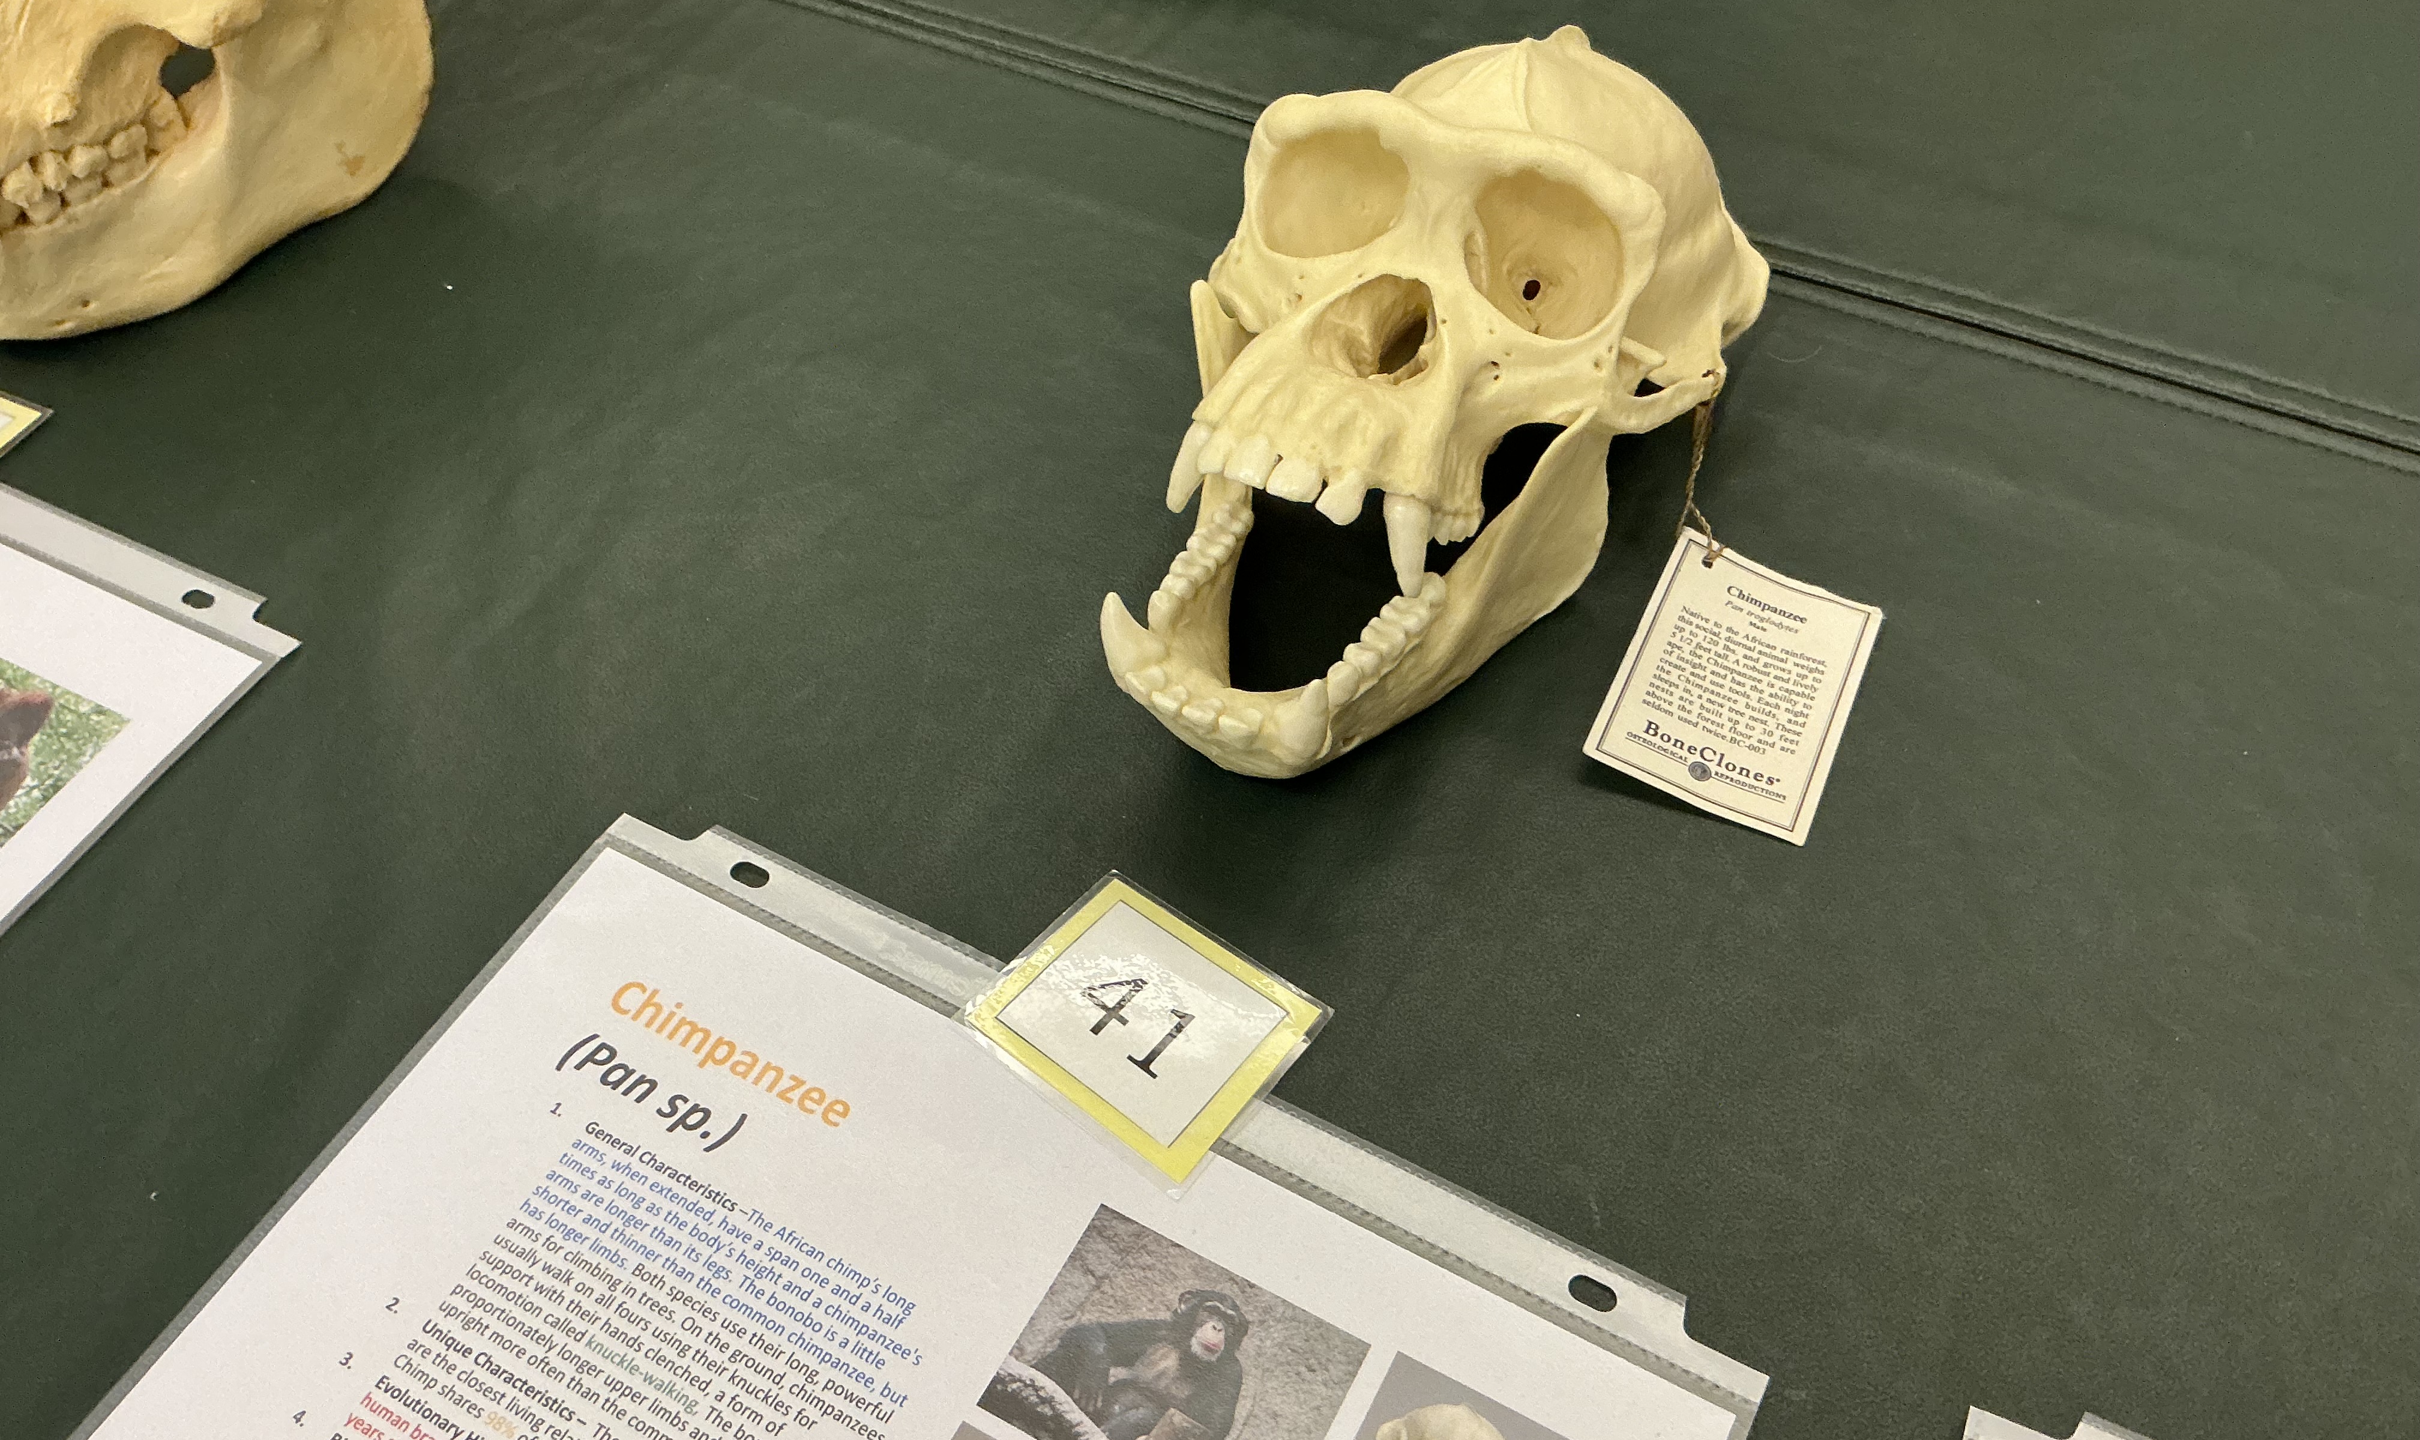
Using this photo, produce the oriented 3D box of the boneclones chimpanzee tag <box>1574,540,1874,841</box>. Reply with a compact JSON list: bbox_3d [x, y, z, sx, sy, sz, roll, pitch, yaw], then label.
[{"bbox_3d":[0.128,-0.009,0.473,0.053,0.008,0.079,24,56,10],"label":"boneclones chimpanzee tag"}]

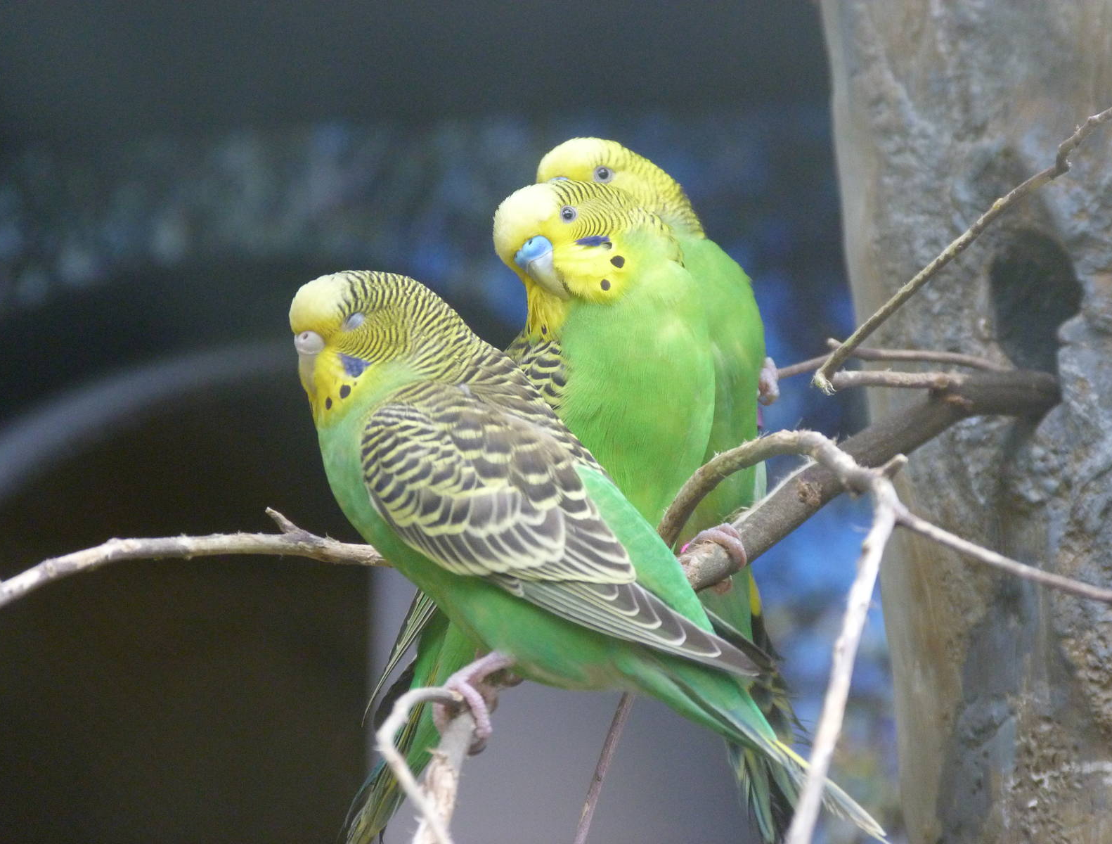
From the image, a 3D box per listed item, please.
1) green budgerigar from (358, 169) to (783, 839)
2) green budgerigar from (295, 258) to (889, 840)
[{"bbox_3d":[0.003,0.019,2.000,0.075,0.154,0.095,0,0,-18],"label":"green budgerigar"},{"bbox_3d":[0.007,0.030,1.950,0.137,0.130,0.055,0,0,15],"label":"green budgerigar"}]

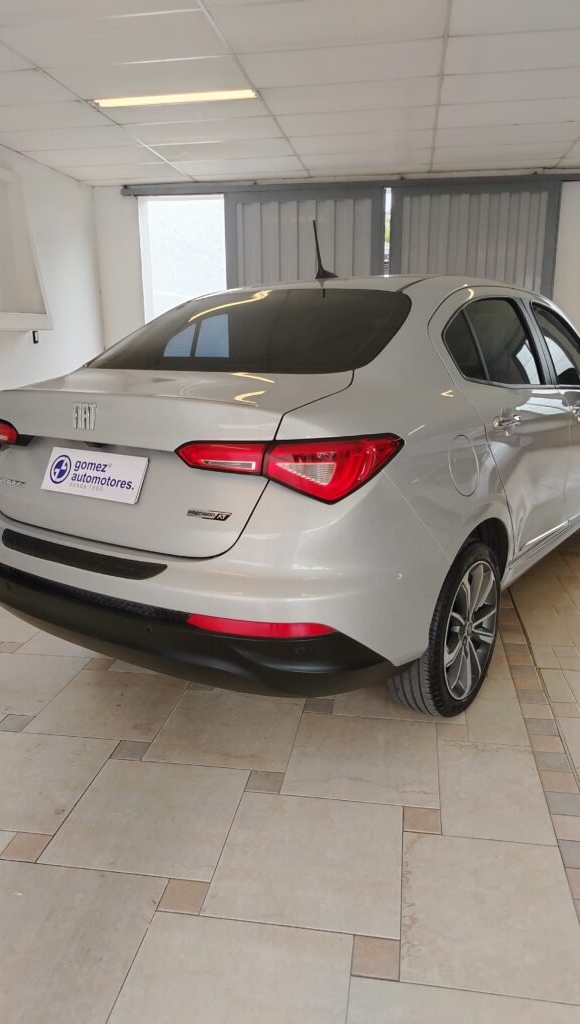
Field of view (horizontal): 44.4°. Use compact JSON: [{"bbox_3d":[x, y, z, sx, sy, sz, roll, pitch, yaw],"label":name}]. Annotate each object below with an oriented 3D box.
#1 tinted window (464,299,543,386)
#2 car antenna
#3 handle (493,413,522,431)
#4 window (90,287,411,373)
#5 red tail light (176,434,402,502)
[{"bbox_3d":[0.795,-0.622,2.623,0.040,0.365,0.542,-15,2,39],"label":"tinted window"},{"bbox_3d":[0.145,-1.052,2.866,0.050,0.223,0.190,9,17,34],"label":"car antenna"},{"bbox_3d":[0.727,-0.304,2.357,0.050,0.048,0.225,10,18,38],"label":"handle"},{"bbox_3d":[-0.176,-0.638,2.493,1.220,0.091,0.596,9,43,34],"label":"window"},{"bbox_3d":[0.007,-0.110,1.830,0.603,0.162,0.173,-1,14,-3],"label":"red tail light"}]

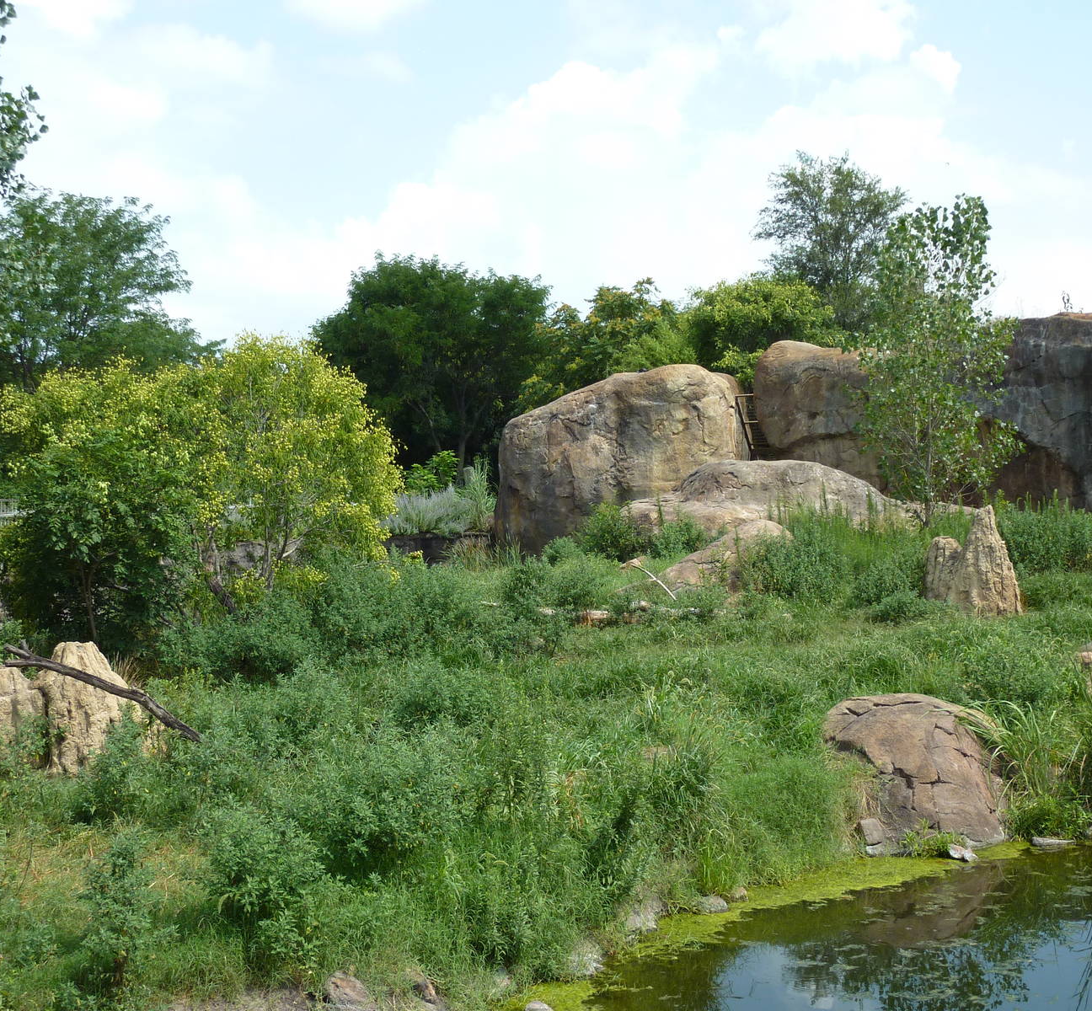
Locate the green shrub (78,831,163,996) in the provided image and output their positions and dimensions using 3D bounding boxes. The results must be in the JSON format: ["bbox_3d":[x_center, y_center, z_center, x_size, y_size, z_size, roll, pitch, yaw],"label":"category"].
[{"bbox_3d":[-2.810,2.691,10.800,0.550,1.070,0.570,0,1,0],"label":"green shrub"}]

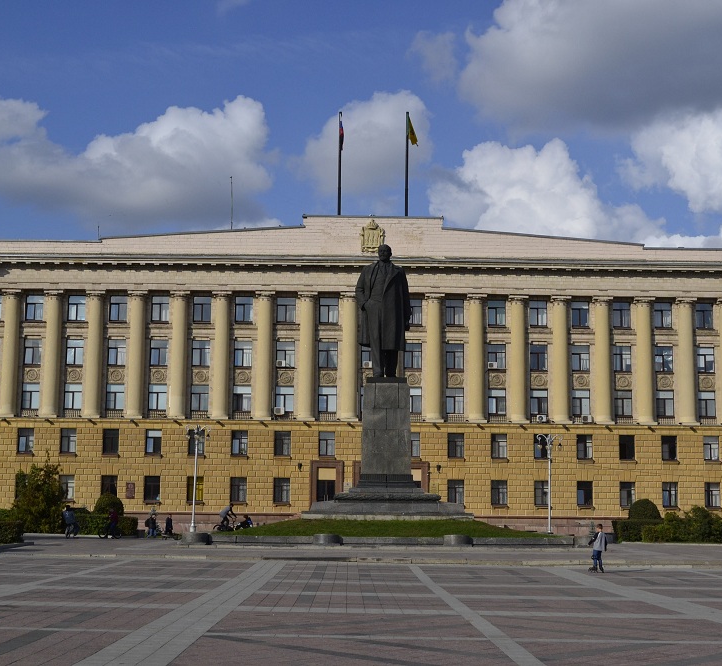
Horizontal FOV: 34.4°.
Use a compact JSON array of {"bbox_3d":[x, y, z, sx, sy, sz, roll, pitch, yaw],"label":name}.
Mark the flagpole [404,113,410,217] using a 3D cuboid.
[{"bbox_3d":[4.230,-15.094,106.346,0.230,10.467,0.230,1,-8,-1],"label":"flagpole"}]

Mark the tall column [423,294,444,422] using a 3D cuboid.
[{"bbox_3d":[6.154,2.099,98.040,1.570,10.774,1.550,0,-8,0],"label":"tall column"}]

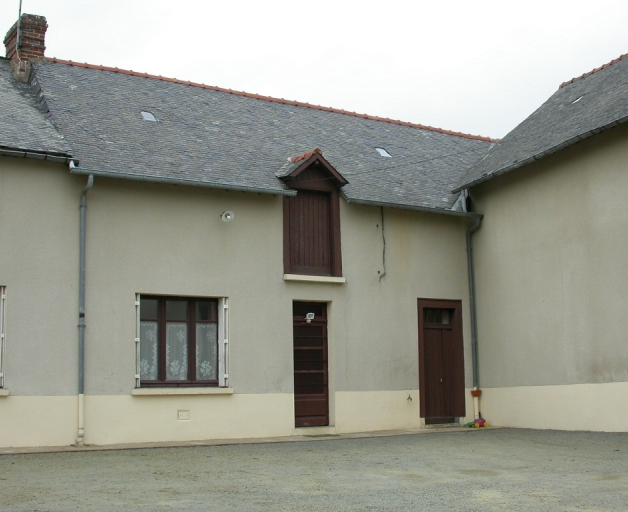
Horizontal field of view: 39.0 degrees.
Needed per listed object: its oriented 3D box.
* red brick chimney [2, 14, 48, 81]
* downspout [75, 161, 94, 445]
[{"bbox_3d":[-5.679,-3.809,17.410,0.484,1.360,1.410,4,-11,-31],"label":"red brick chimney"},{"bbox_3d":[-3.509,0.781,13.586,0.120,4.130,0.260,4,-11,-31],"label":"downspout"}]

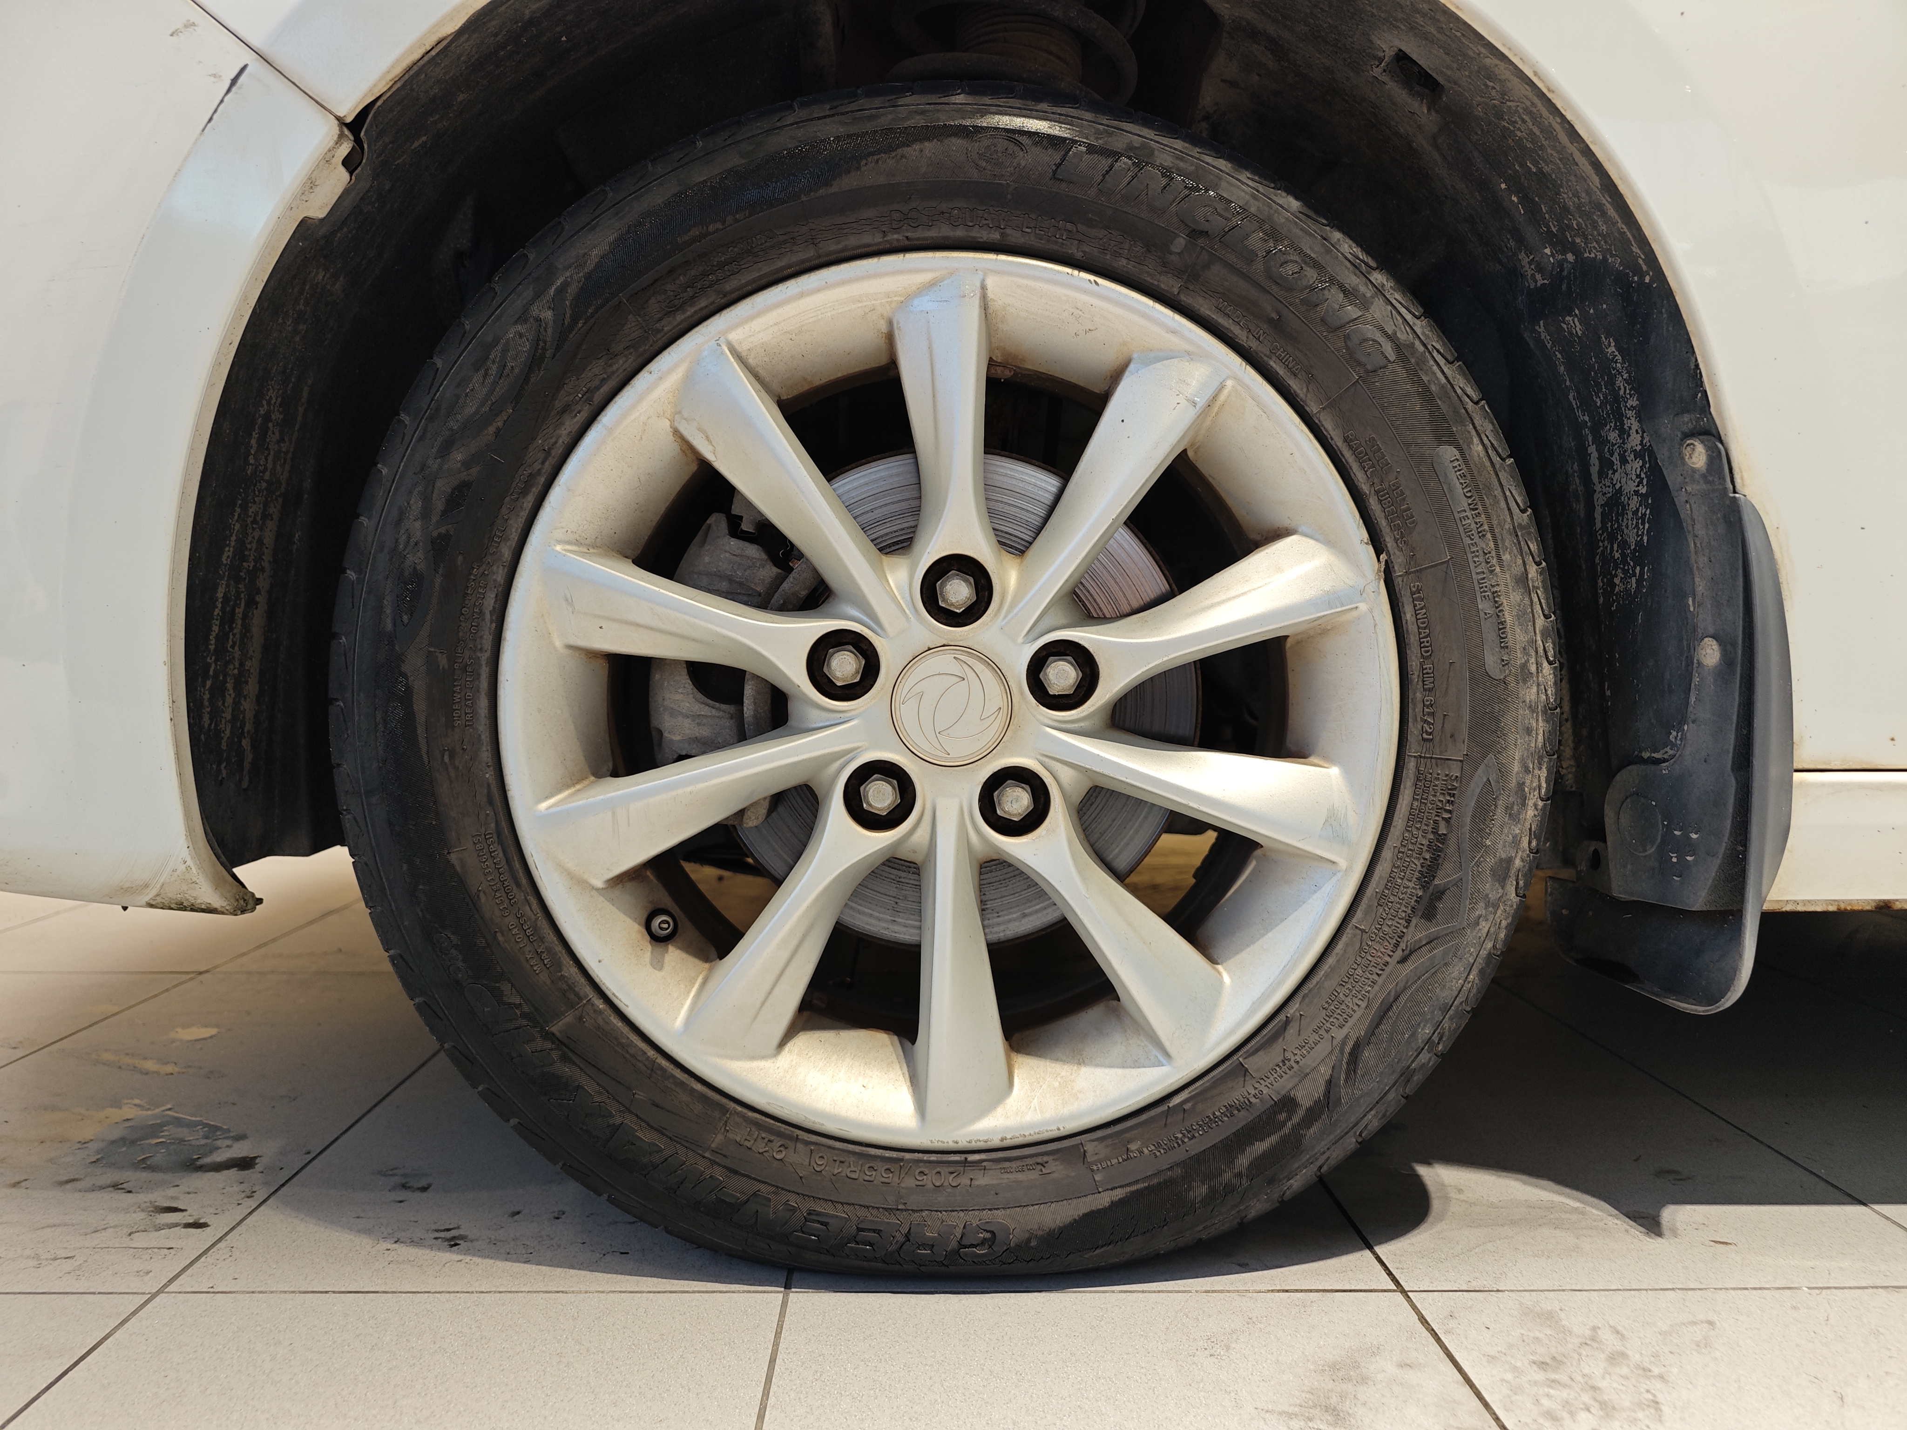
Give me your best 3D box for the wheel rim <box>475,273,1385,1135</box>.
[{"bbox_3d":[-0.002,-0.009,0.714,0.443,0.443,0.183,0,3,-2],"label":"wheel rim"}]

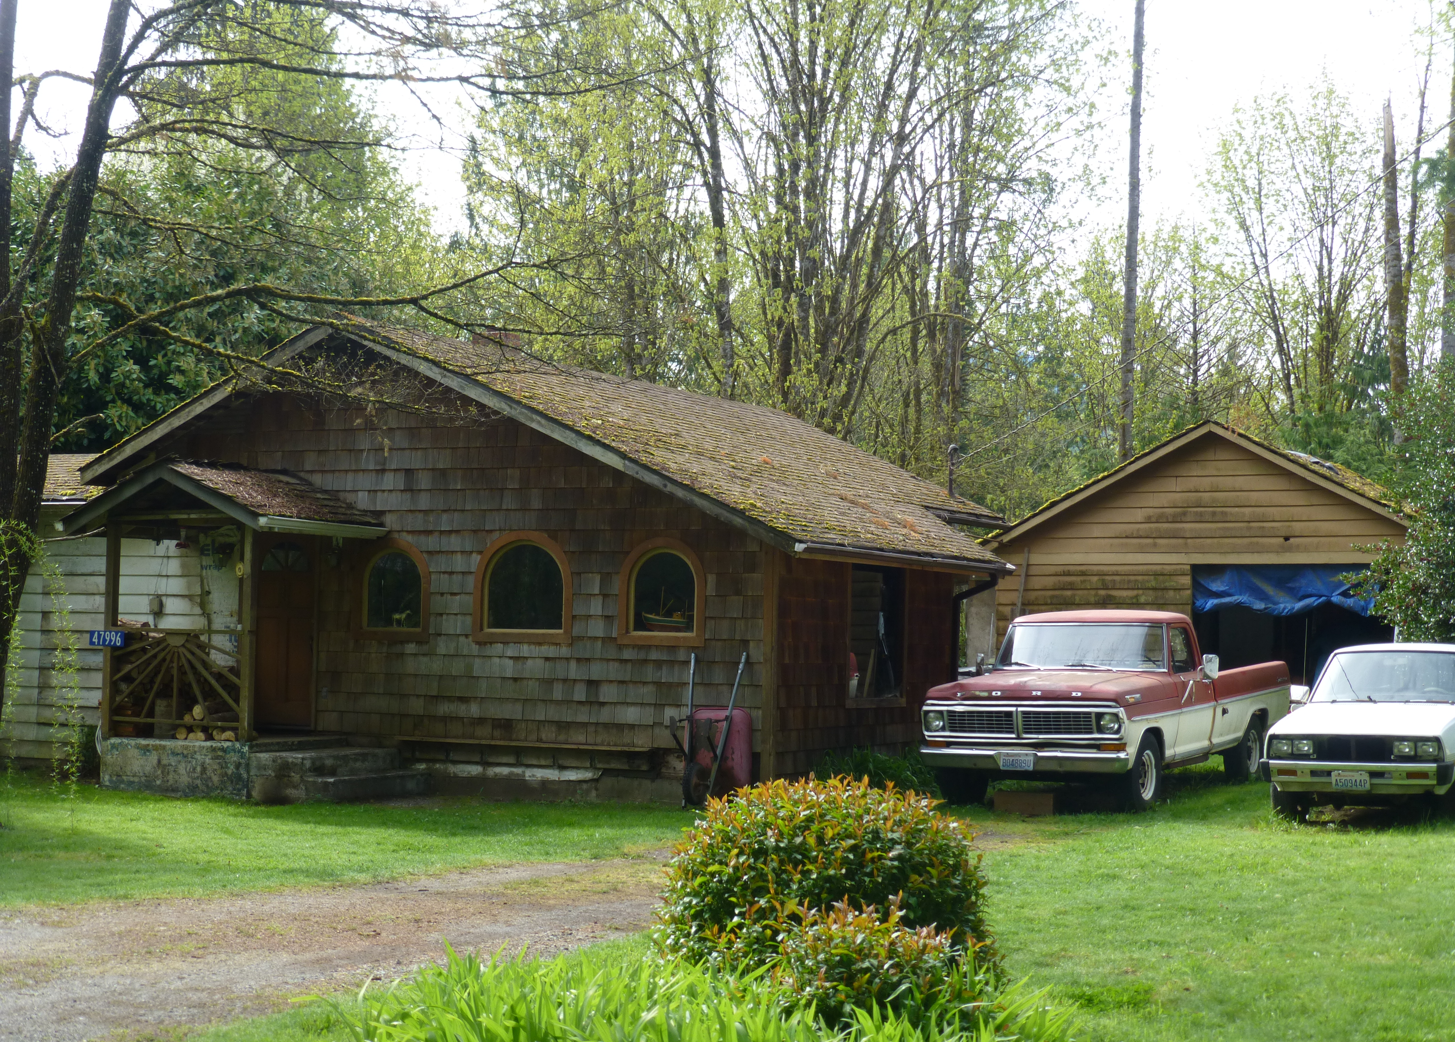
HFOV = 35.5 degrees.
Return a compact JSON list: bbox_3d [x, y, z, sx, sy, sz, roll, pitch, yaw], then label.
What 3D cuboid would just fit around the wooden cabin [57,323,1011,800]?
[{"bbox_3d":[-1.374,0.500,27.249,9.100,4.950,12.400,0,-3,27],"label":"wooden cabin"}]

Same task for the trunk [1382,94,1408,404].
[{"bbox_3d":[12.405,-2.244,41.959,0.380,11.140,0.380,-2,0,27],"label":"trunk"}]

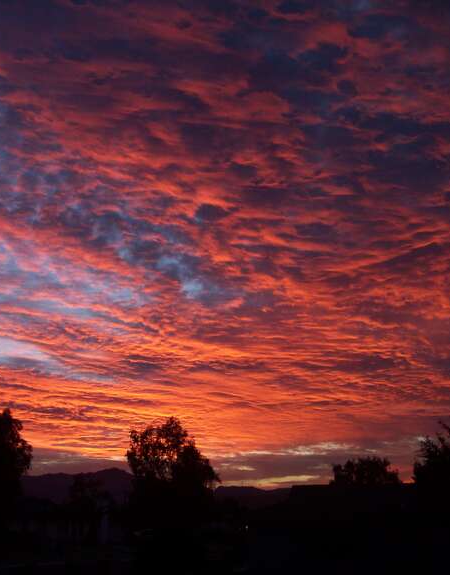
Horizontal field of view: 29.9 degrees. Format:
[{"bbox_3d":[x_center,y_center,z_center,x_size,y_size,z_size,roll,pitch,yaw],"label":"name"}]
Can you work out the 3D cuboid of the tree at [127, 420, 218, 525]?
[{"bbox_3d":[-2.298,8.642,36.018,3.990,6.240,3.790,0,-16,0],"label":"tree"}]

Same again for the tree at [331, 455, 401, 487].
[{"bbox_3d":[9.921,14.871,58.159,4.760,6.590,4.520,0,-16,0],"label":"tree"}]

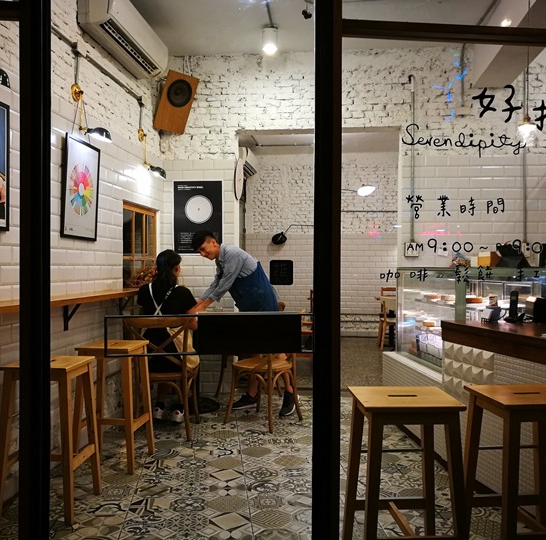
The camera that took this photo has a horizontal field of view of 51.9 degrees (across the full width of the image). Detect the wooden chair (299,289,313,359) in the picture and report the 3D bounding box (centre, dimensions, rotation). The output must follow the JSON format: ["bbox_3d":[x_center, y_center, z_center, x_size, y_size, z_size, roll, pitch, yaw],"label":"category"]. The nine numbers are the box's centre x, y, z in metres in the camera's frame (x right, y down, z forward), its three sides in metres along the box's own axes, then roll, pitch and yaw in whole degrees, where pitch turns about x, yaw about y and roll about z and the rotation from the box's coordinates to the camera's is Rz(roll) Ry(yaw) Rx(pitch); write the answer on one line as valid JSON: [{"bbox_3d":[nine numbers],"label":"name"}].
[{"bbox_3d":[0.500,0.725,8.300,0.450,0.880,0.430,0,0,0],"label":"wooden chair"}]

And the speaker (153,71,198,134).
[{"bbox_3d":[-0.918,-1.538,5.121,0.315,0.525,0.210,0,27,-37],"label":"speaker"}]

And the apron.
[{"bbox_3d":[-0.150,0.215,4.620,0.330,0.560,0.380,-13,0,-18],"label":"apron"}]

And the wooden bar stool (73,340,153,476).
[{"bbox_3d":[-0.972,0.823,3.445,0.385,0.735,0.375,0,0,5],"label":"wooden bar stool"}]

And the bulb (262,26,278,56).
[{"bbox_3d":[-0.021,-1.892,4.650,0.120,0.200,0.120,0,0,0],"label":"bulb"}]

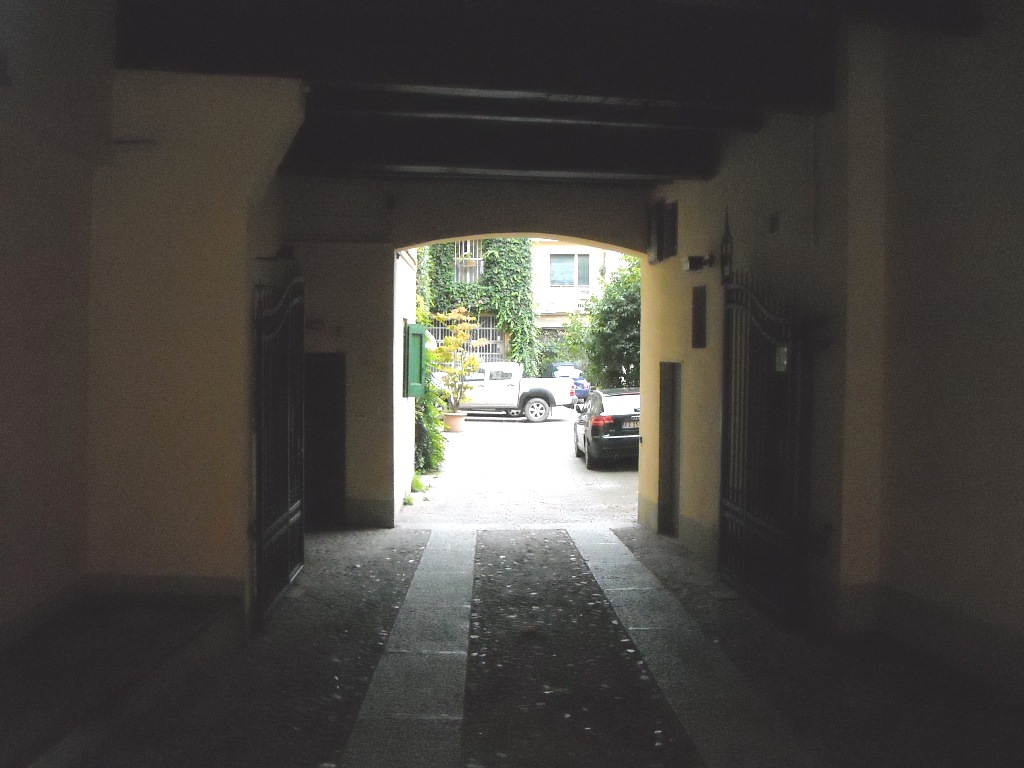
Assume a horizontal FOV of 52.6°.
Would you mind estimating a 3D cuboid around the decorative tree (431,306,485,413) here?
[{"bbox_3d":[-1.430,-0.640,27.200,1.420,2.780,1.350,1,1,0],"label":"decorative tree"}]

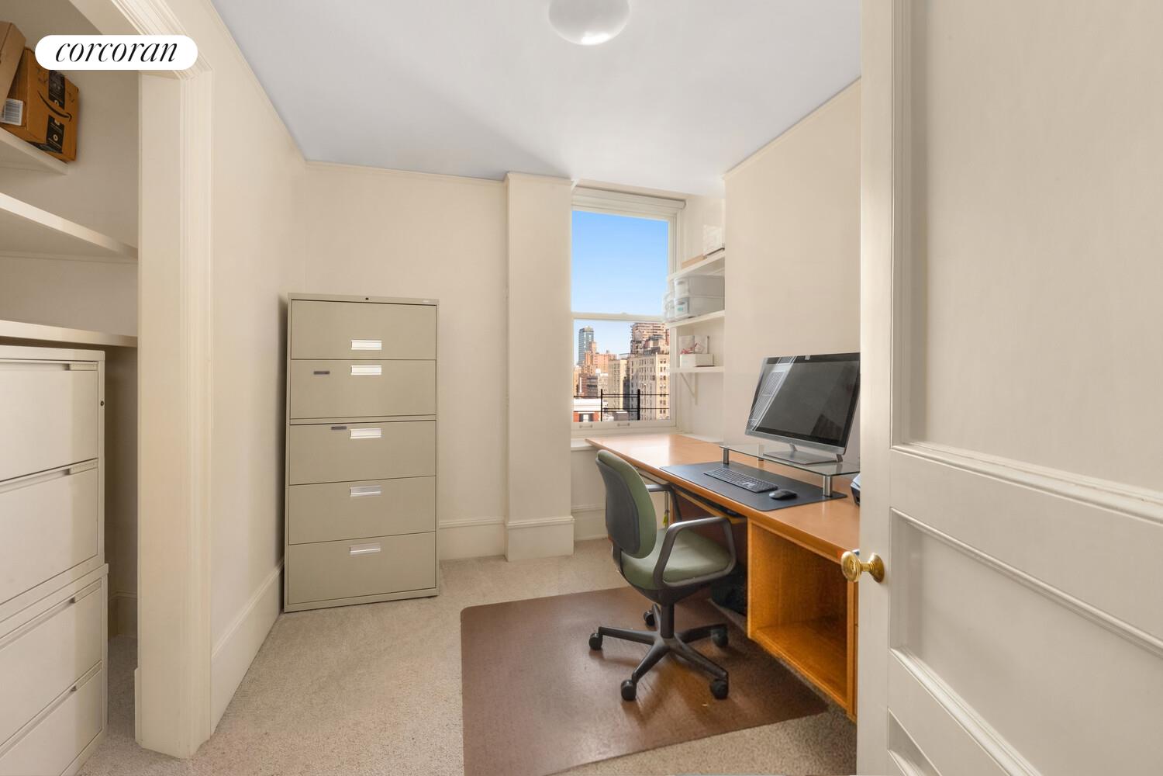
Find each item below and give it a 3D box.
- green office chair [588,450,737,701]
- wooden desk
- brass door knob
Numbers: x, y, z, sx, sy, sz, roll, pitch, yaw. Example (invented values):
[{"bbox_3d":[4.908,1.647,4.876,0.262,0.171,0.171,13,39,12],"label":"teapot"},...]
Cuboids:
[{"bbox_3d":[0.353,0.728,1.987,0.660,0.935,0.620,0,1,-17],"label":"green office chair"},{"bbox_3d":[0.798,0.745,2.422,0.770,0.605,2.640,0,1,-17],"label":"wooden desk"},{"bbox_3d":[0.526,0.332,0.842,0.057,0.056,0.056,0,1,4],"label":"brass door knob"}]

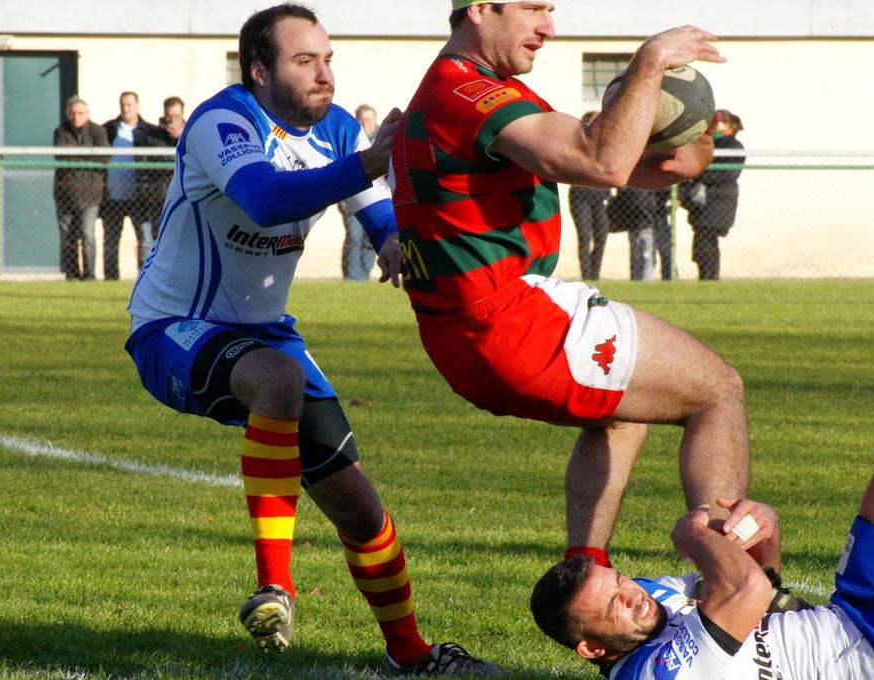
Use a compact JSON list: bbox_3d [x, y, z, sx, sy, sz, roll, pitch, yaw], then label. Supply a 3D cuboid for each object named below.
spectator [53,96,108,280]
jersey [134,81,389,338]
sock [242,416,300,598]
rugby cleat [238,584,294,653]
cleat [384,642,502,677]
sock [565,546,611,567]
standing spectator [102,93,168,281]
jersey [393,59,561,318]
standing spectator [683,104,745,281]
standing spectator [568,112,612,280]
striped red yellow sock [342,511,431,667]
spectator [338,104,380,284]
[{"bbox_3d":[-3.149,-1.311,75.500,0.500,1.710,0.350,0,1,-5],"label":"spectator"},{"bbox_3d":[-0.357,-0.273,17.550,0.400,0.520,0.500,20,14,42],"label":"jersey"},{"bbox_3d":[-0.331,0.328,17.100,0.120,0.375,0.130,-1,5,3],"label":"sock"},{"bbox_3d":[-0.343,0.534,17.030,0.105,0.110,0.290,0,-16,9],"label":"rugby cleat"},{"bbox_3d":[0.015,0.666,17.600,0.290,0.100,0.105,1,1,33],"label":"cleat"},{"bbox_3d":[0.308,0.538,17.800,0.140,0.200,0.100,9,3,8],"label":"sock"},{"bbox_3d":[-2.706,-1.324,75.500,0.530,1.760,0.360,0,1,9],"label":"standing spectator"},{"bbox_3d":[0.082,-0.321,17.600,0.360,0.540,0.500,0,1,5],"label":"jersey"},{"bbox_3d":[2.454,-1.249,75.500,0.450,1.600,0.500,-1,1,-25],"label":"standing spectator"},{"bbox_3d":[1.431,-1.338,80.000,0.460,1.640,0.300,0,1,0],"label":"standing spectator"},{"bbox_3d":[-0.102,0.513,17.600,0.160,0.340,0.120,1,28,34],"label":"striped red yellow sock"},{"bbox_3d":[-0.687,-1.271,75.500,0.480,1.640,0.330,0,1,-18],"label":"spectator"}]

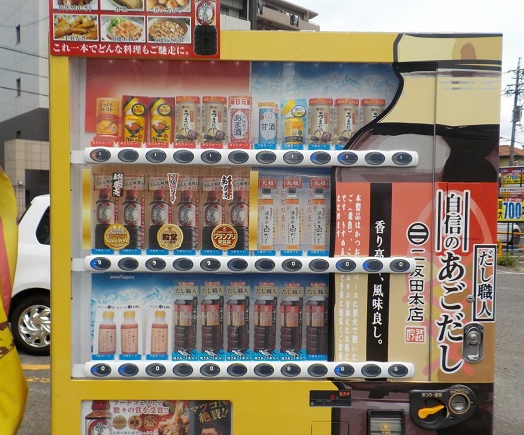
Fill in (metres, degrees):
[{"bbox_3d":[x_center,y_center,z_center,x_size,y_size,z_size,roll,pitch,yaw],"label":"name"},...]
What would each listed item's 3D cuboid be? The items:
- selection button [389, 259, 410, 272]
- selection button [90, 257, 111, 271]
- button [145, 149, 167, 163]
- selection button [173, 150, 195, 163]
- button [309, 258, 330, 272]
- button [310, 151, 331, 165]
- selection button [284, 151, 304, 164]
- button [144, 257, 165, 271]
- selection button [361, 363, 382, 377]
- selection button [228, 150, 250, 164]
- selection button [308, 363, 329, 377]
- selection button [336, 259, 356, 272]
[{"bbox_3d":[0.357,0.125,1.307,0.054,0.035,0.015,0,2,-1],"label":"selection button"},{"bbox_3d":[-0.413,0.119,1.291,0.054,0.035,0.015,0,2,-1],"label":"selection button"},{"bbox_3d":[-0.271,-0.156,1.284,0.054,0.034,0.014,0,2,-1],"label":"button"},{"bbox_3d":[-0.201,-0.155,1.285,0.054,0.034,0.014,0,2,-1],"label":"selection button"},{"bbox_3d":[0.147,0.123,1.303,0.054,0.035,0.015,0,2,-1],"label":"button"},{"bbox_3d":[0.154,-0.155,1.323,0.054,0.034,0.018,1,2,-1],"label":"button"},{"bbox_3d":[0.080,-0.152,1.290,0.054,0.035,0.015,0,2,-1],"label":"selection button"},{"bbox_3d":[-0.274,0.121,1.295,0.054,0.034,0.014,0,2,-1],"label":"button"},{"bbox_3d":[0.293,0.412,1.350,0.054,0.034,0.018,1,2,-1],"label":"selection button"},{"bbox_3d":[-0.060,-0.154,1.288,0.054,0.034,0.014,0,2,-1],"label":"selection button"},{"bbox_3d":[0.149,0.411,1.347,0.054,0.034,0.018,1,2,-1],"label":"selection button"},{"bbox_3d":[0.218,0.125,1.306,0.054,0.034,0.014,0,2,-1],"label":"selection button"}]

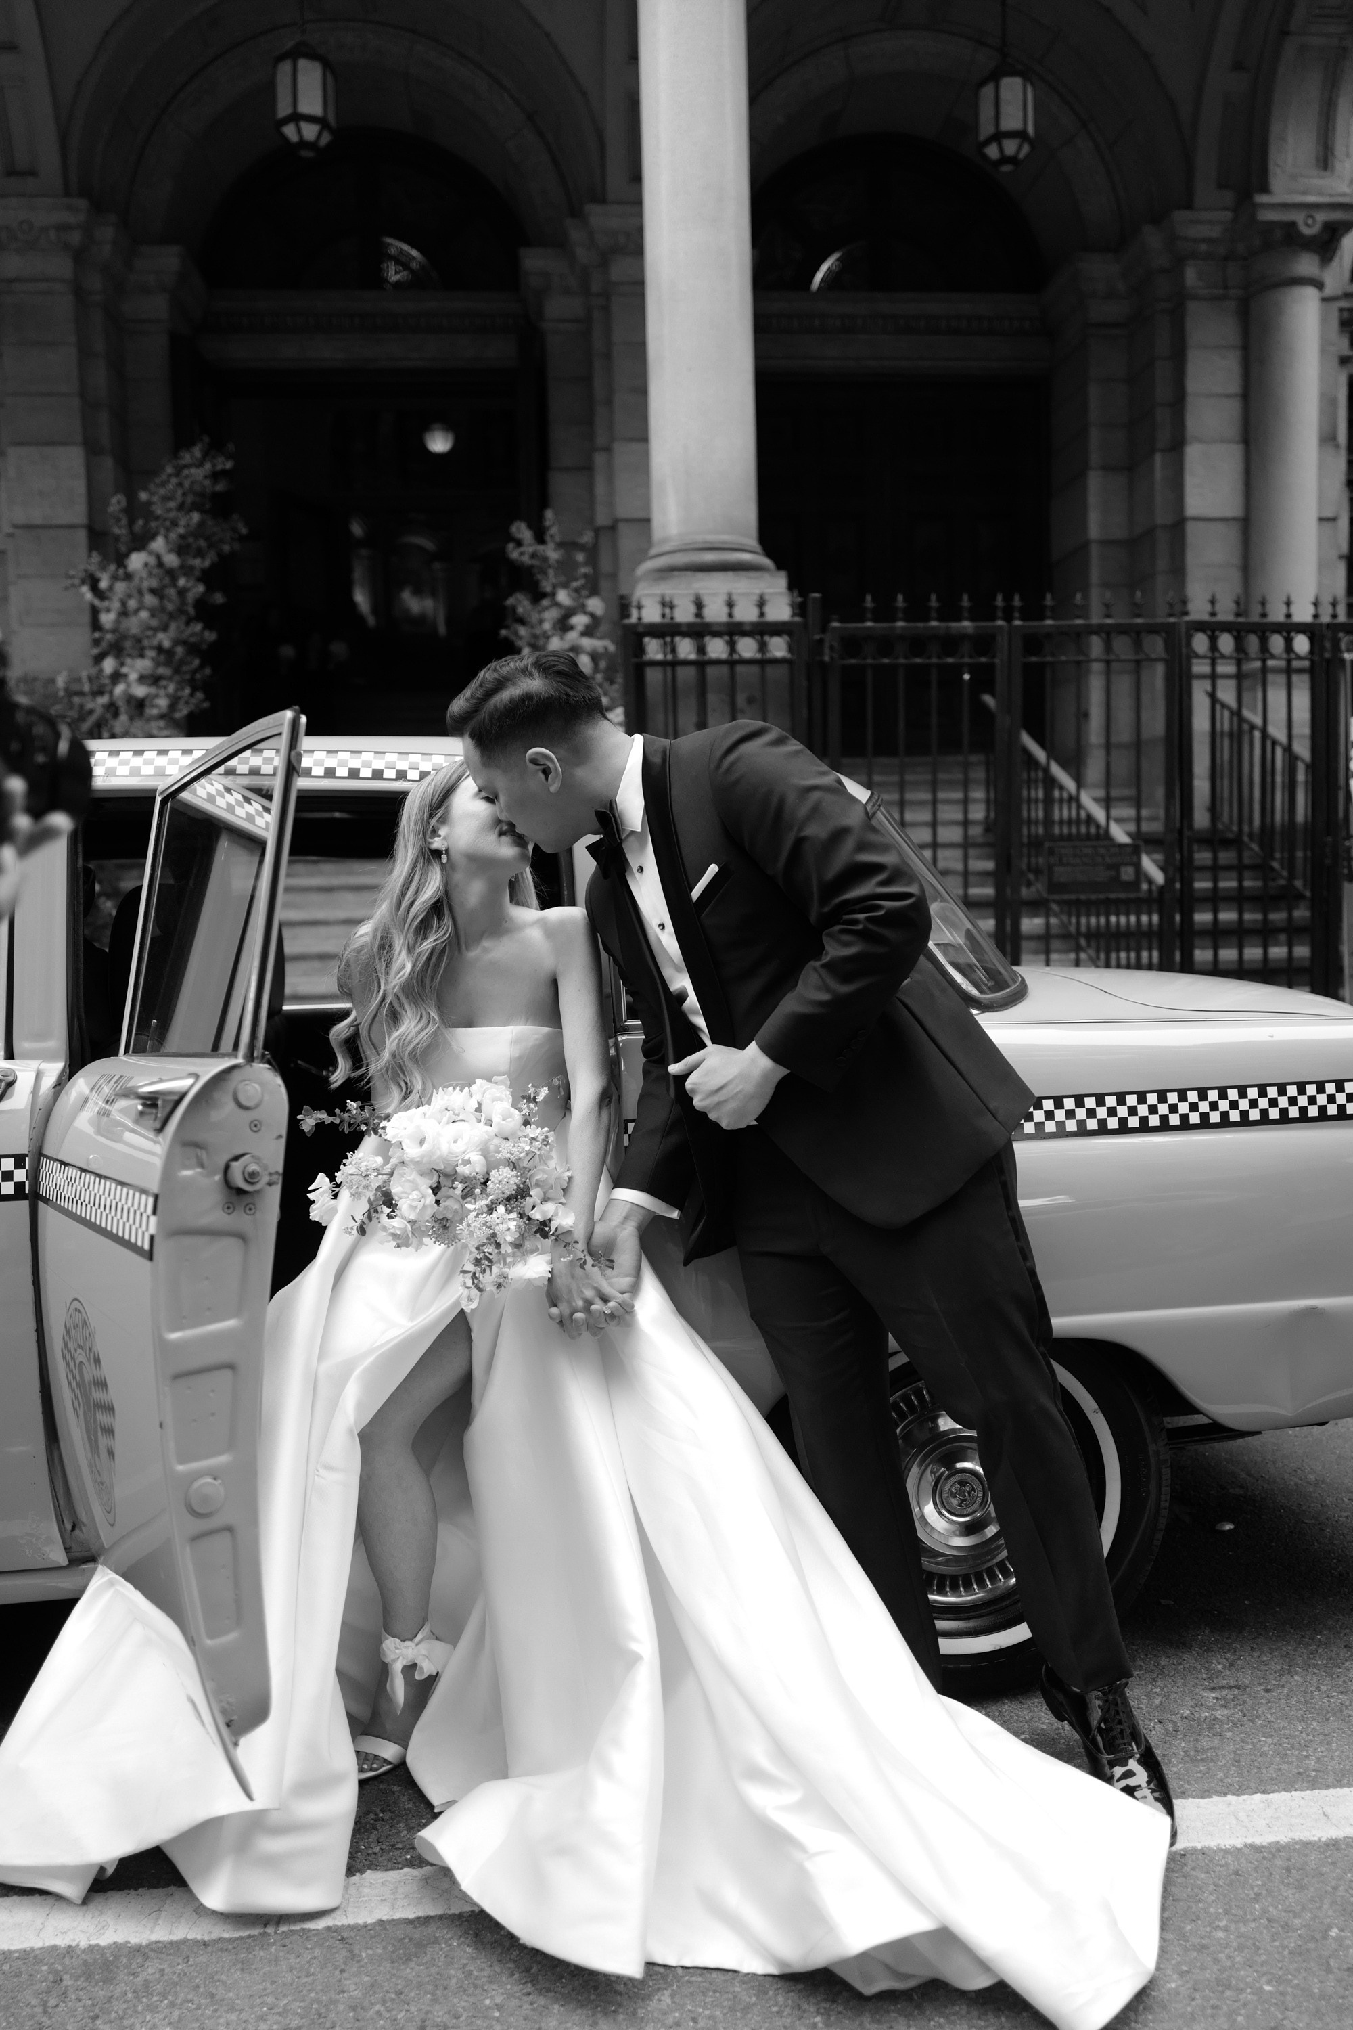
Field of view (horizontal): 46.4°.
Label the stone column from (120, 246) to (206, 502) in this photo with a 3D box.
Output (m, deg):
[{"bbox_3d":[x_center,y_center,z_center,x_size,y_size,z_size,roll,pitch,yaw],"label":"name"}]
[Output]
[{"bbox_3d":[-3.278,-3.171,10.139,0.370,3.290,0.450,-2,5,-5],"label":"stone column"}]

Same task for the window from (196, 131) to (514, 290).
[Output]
[{"bbox_3d":[-2.118,-5.404,10.630,2.145,1.047,0.150,-2,5,-5],"label":"window"}]

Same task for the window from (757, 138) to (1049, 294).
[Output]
[{"bbox_3d":[1.489,-5.530,10.931,2.189,1.066,0.150,-2,5,-5],"label":"window"}]

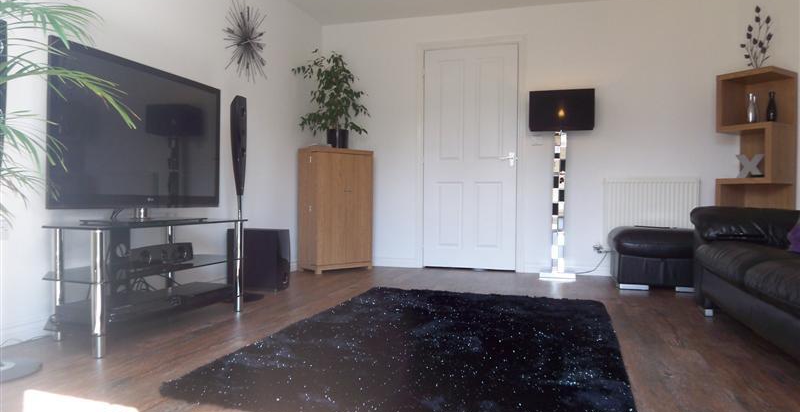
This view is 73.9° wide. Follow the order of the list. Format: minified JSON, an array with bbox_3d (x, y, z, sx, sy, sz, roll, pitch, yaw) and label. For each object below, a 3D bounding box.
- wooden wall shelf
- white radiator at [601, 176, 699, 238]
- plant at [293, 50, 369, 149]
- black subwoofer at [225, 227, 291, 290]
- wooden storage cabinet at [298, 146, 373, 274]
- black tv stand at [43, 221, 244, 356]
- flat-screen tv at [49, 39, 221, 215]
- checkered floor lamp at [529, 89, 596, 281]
[{"bbox_3d":[2.565,-0.169,3.848,0.355,1.553,0.365,0,1,-33],"label":"wooden wall shelf"},{"bbox_3d":[1.998,0.076,4.250,0.697,0.605,0.100,1,1,17],"label":"white radiator"},{"bbox_3d":[-0.565,-0.923,4.591,0.590,0.870,0.520,1,1,17],"label":"plant"},{"bbox_3d":[-0.954,0.363,3.627,0.385,0.410,0.195,1,1,11],"label":"black subwoofer"},{"bbox_3d":[-0.554,0.037,4.676,0.577,1.050,0.335,0,1,-40],"label":"wooden storage cabinet"},{"bbox_3d":[-1.230,0.324,2.544,0.530,0.503,1.030,1,1,17],"label":"black tv stand"},{"bbox_3d":[-1.255,-0.335,2.636,0.070,0.690,1.110,1,1,17],"label":"flat-screen tv"},{"bbox_3d":[1.295,-0.163,4.303,0.497,1.500,0.235,1,1,17],"label":"checkered floor lamp"}]

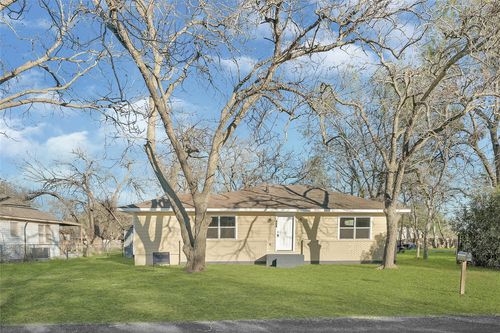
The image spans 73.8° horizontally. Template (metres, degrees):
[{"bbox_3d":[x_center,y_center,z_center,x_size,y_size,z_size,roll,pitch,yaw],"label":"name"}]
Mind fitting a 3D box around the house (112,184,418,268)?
[{"bbox_3d":[0.750,3.750,23.400,16.300,4.900,10.000,0,-7,-3],"label":"house"}]

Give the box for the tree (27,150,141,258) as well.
[{"bbox_3d":[-15.100,3.300,30.000,10.400,9.400,8.500,0,-7,0],"label":"tree"}]

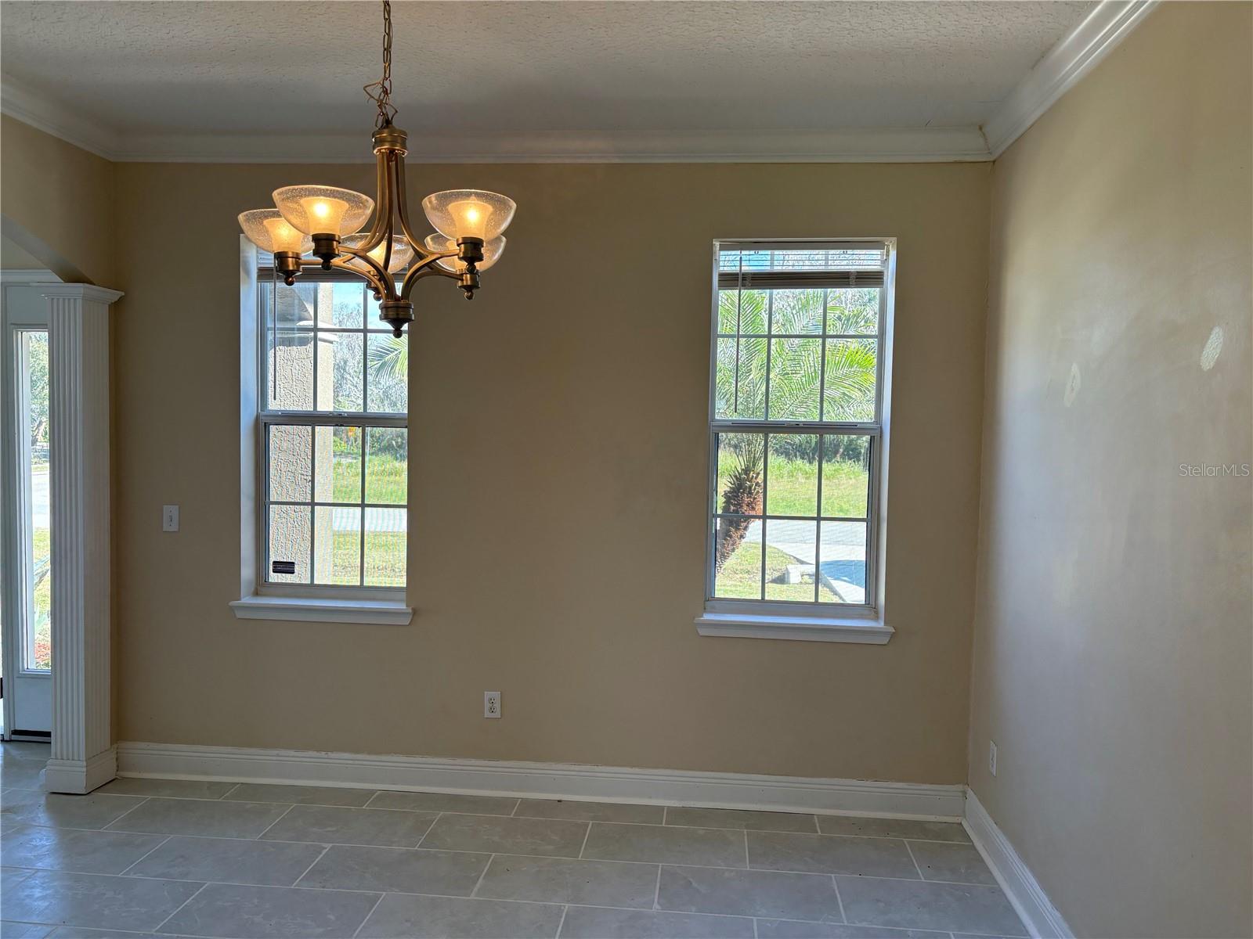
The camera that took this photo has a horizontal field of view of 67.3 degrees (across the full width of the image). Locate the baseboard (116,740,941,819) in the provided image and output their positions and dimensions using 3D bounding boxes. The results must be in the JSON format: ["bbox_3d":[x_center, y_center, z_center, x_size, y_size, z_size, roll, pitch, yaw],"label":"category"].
[{"bbox_3d":[-0.429,1.322,3.987,3.633,0.148,0.028,1,3,5],"label":"baseboard"}]

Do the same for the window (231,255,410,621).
[{"bbox_3d":[-1.267,-0.169,4.010,0.775,1.620,0.190,1,3,5],"label":"window"}]

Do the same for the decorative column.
[{"bbox_3d":[-2.317,0.296,3.992,0.234,2.119,0.254,1,3,5],"label":"decorative column"}]

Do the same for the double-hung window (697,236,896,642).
[{"bbox_3d":[0.701,-0.119,3.846,0.775,1.620,0.190,1,3,5],"label":"double-hung window"}]

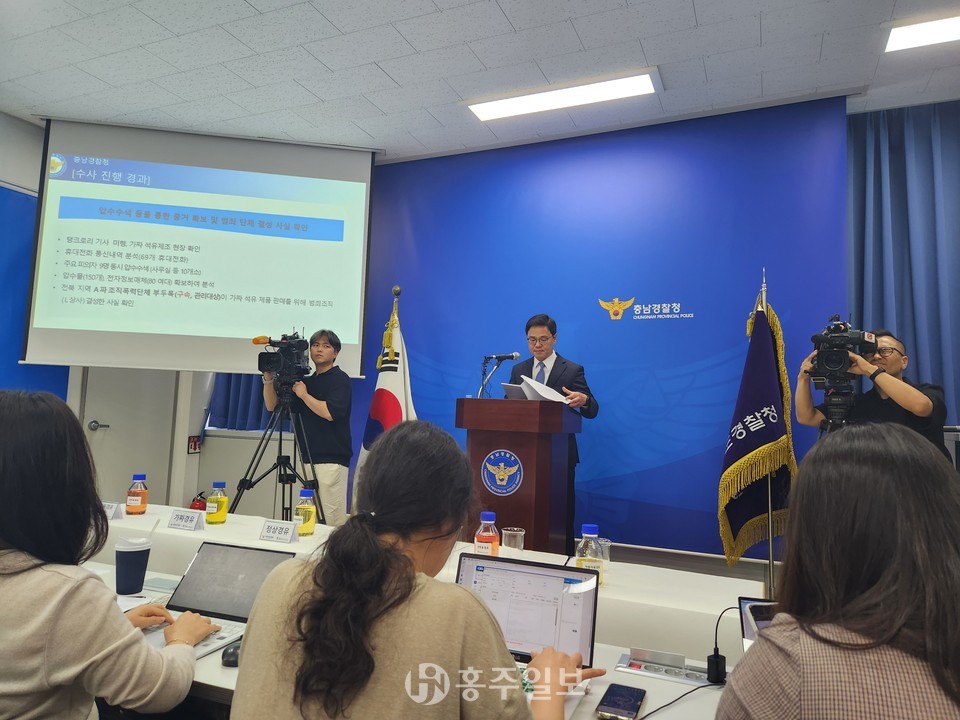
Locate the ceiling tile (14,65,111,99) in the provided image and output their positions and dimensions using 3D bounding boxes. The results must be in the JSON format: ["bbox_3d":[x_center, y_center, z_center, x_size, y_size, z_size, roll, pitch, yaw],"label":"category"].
[{"bbox_3d":[-2.730,-1.810,4.219,0.600,0.015,0.300,0,-5,24],"label":"ceiling tile"}]

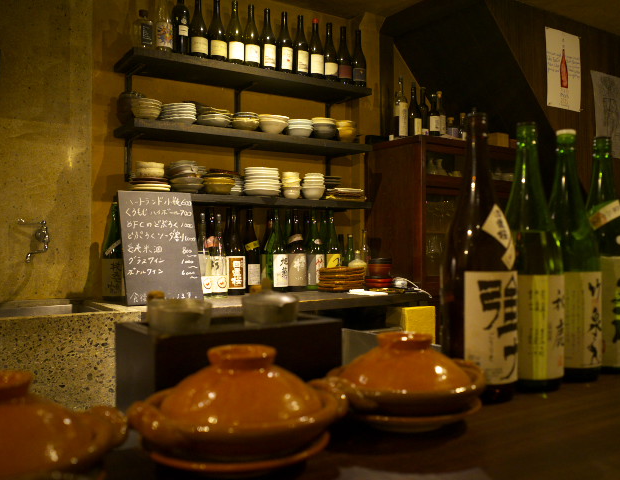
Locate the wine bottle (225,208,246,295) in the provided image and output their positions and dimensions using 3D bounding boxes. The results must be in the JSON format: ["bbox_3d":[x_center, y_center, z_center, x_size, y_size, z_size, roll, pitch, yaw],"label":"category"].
[{"bbox_3d":[-0.349,0.051,2.620,0.105,0.398,0.105,0,0,-10],"label":"wine bottle"}]

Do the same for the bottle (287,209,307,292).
[{"bbox_3d":[-0.061,0.037,2.630,0.105,0.395,0.105,0,1,0],"label":"bottle"}]

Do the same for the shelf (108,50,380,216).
[{"bbox_3d":[-0.268,-0.458,2.633,1.187,0.602,0.299,-1,1,-33],"label":"shelf"}]

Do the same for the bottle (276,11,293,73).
[{"bbox_3d":[-0.123,-0.968,2.765,0.077,0.298,0.077,0,-1,0],"label":"bottle"}]

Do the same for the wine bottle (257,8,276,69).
[{"bbox_3d":[-0.198,-0.937,2.637,0.081,0.299,0.081,0,0,-25],"label":"wine bottle"}]

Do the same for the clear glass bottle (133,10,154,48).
[{"bbox_3d":[-0.668,-0.840,2.260,0.078,0.175,0.075,0,1,-20],"label":"clear glass bottle"}]

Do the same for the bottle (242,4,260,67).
[{"bbox_3d":[-0.263,-0.905,2.513,0.077,0.298,0.077,0,1,-12],"label":"bottle"}]

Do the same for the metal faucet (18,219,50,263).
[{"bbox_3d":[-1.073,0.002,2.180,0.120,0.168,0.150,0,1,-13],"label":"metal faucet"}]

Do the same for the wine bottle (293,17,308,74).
[{"bbox_3d":[-0.045,-0.936,2.724,0.081,0.299,0.081,0,0,0],"label":"wine bottle"}]

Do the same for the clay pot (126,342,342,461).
[{"bbox_3d":[-0.066,0.160,0.577,0.228,0.095,0.185,0,0,-24],"label":"clay pot"}]

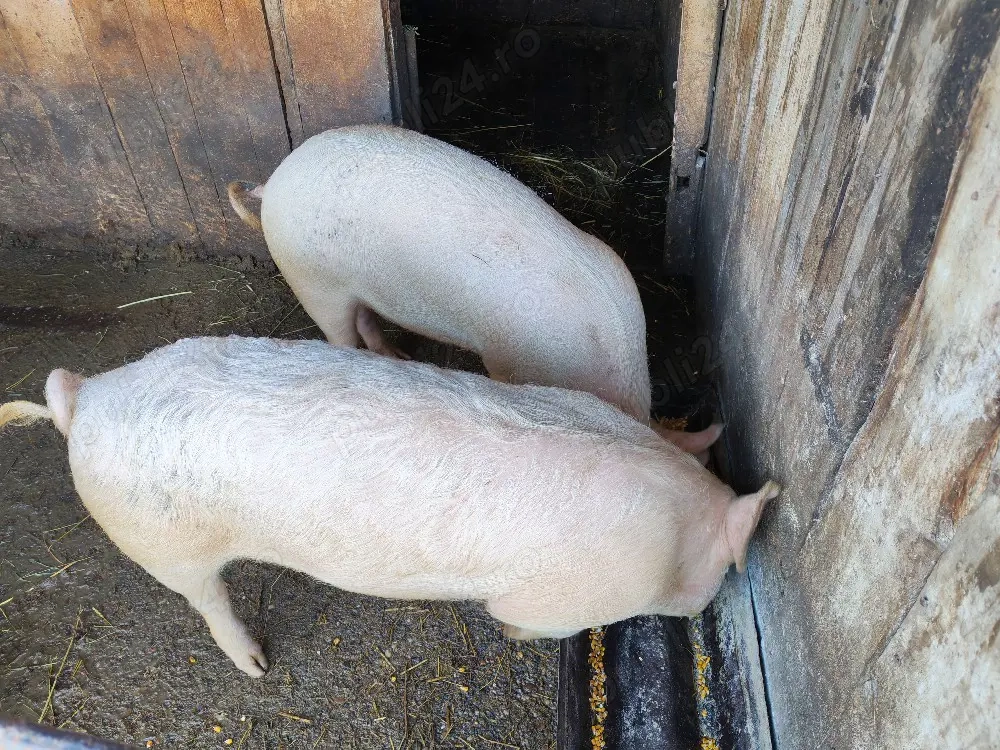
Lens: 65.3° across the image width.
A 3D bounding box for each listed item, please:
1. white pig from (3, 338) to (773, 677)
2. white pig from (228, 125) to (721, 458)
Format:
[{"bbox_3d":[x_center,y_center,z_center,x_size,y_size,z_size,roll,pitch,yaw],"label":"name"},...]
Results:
[{"bbox_3d":[-0.141,0.231,1.296,1.226,0.593,0.361,4,40,8],"label":"white pig"},{"bbox_3d":[-0.041,-0.132,1.737,1.187,0.593,0.374,26,47,30],"label":"white pig"}]

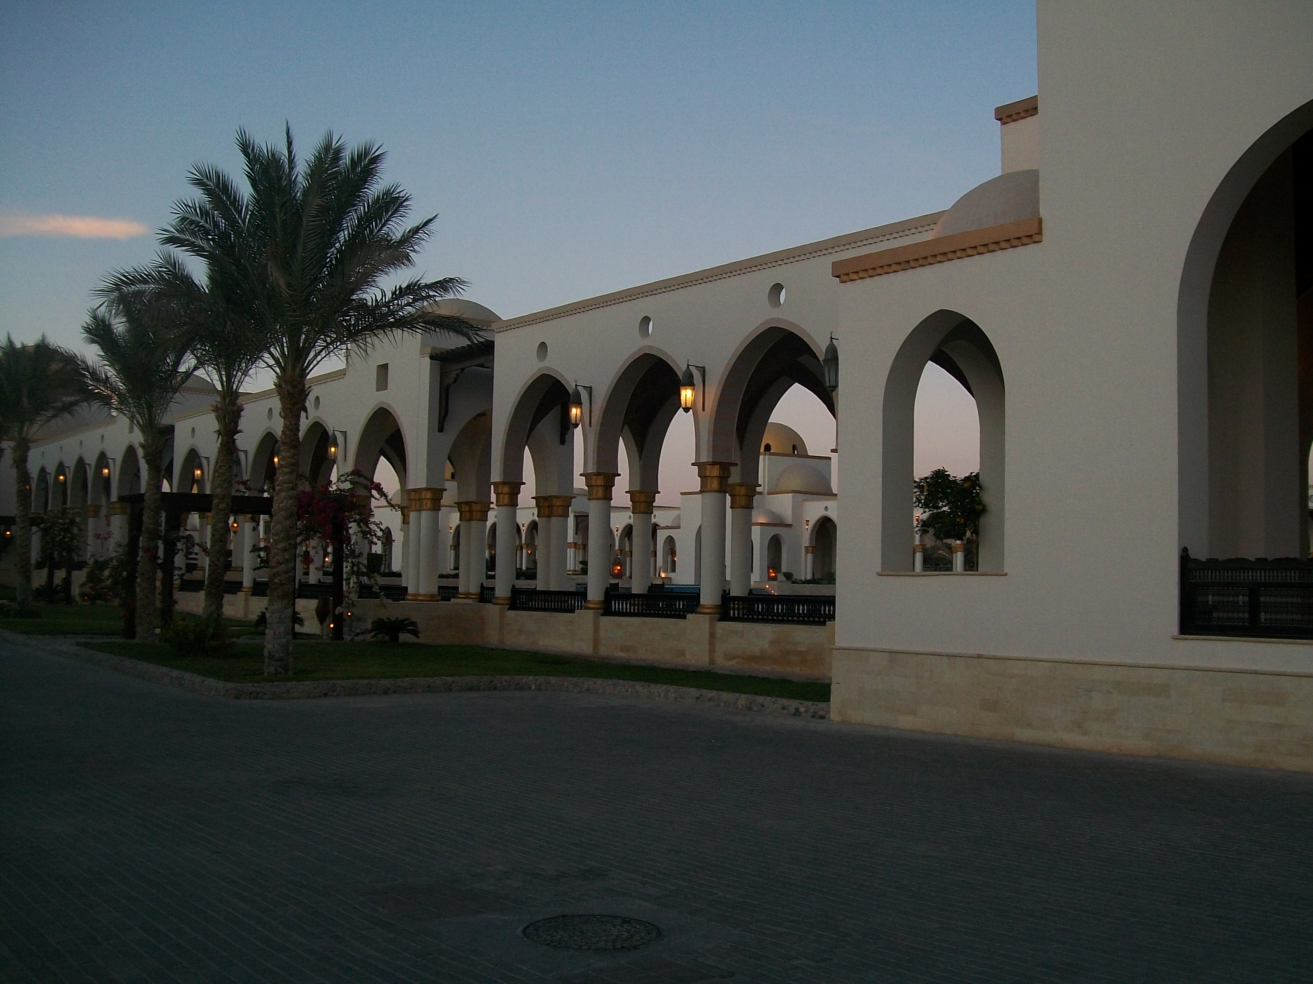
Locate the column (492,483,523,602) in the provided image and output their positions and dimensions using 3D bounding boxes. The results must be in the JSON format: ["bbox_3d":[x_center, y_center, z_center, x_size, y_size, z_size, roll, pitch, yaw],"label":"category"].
[{"bbox_3d":[-3.240,1.085,29.320,0.580,2.640,0.580,1,-4,0],"label":"column"}]

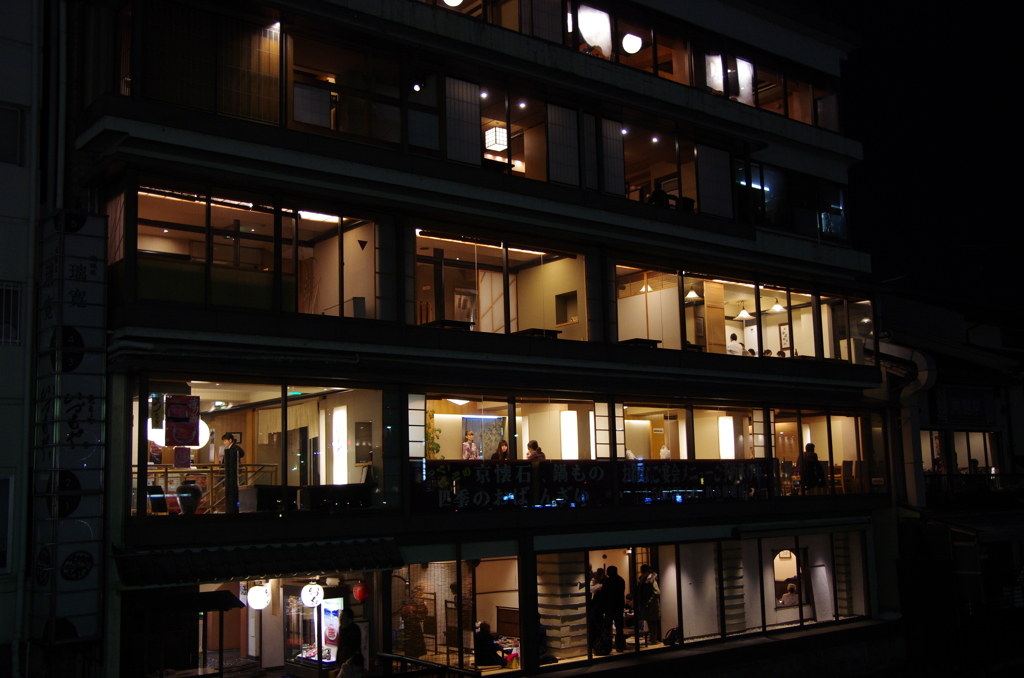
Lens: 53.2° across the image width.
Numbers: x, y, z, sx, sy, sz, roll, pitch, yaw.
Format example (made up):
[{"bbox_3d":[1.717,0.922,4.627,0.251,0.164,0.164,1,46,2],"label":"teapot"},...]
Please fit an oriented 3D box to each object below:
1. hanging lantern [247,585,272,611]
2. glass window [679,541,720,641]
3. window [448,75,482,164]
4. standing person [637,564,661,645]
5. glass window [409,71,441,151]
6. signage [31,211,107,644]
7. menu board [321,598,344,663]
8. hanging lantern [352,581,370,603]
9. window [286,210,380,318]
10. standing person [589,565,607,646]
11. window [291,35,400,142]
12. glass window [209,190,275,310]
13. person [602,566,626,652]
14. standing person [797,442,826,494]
[{"bbox_3d":[-3.986,4.081,16.100,0.375,0.390,0.375,5,-10,-37],"label":"hanging lantern"},{"bbox_3d":[4.182,5.545,22.569,1.296,2.067,0.100,5,-10,-36],"label":"glass window"},{"bbox_3d":[-0.947,-4.285,20.160,0.845,1.689,0.100,5,-10,-36],"label":"window"},{"bbox_3d":[2.966,5.756,22.205,0.420,1.667,0.500,0,-9,-6],"label":"standing person"},{"bbox_3d":[-1.691,-4.383,19.620,0.731,1.497,0.100,5,-10,-36],"label":"glass window"},{"bbox_3d":[-6.619,1.263,15.306,0.669,6.263,1.050,5,-10,-37],"label":"signage"},{"bbox_3d":[-3.039,4.908,17.203,0.450,1.050,0.100,5,-10,-37],"label":"menu board"},{"bbox_3d":[-2.592,4.349,17.600,0.300,0.370,0.300,-1,-8,0],"label":"hanging lantern"},{"bbox_3d":[-3.125,-1.292,18.034,1.829,1.773,0.100,5,-10,-36],"label":"window"},{"bbox_3d":[1.839,5.802,22.077,0.420,1.630,0.480,7,-12,-44],"label":"standing person"},{"bbox_3d":[-3.009,-4.471,18.513,2.249,1.702,0.100,5,-10,-37],"label":"window"},{"bbox_3d":[-4.491,-1.458,17.040,1.161,1.878,0.100,5,-10,-36],"label":"glass window"},{"bbox_3d":[2.110,5.648,21.373,0.520,1.720,0.360,-1,-8,-3],"label":"person"},{"bbox_3d":[8.239,3.662,28.195,0.520,1.580,0.400,0,-8,-9],"label":"standing person"}]

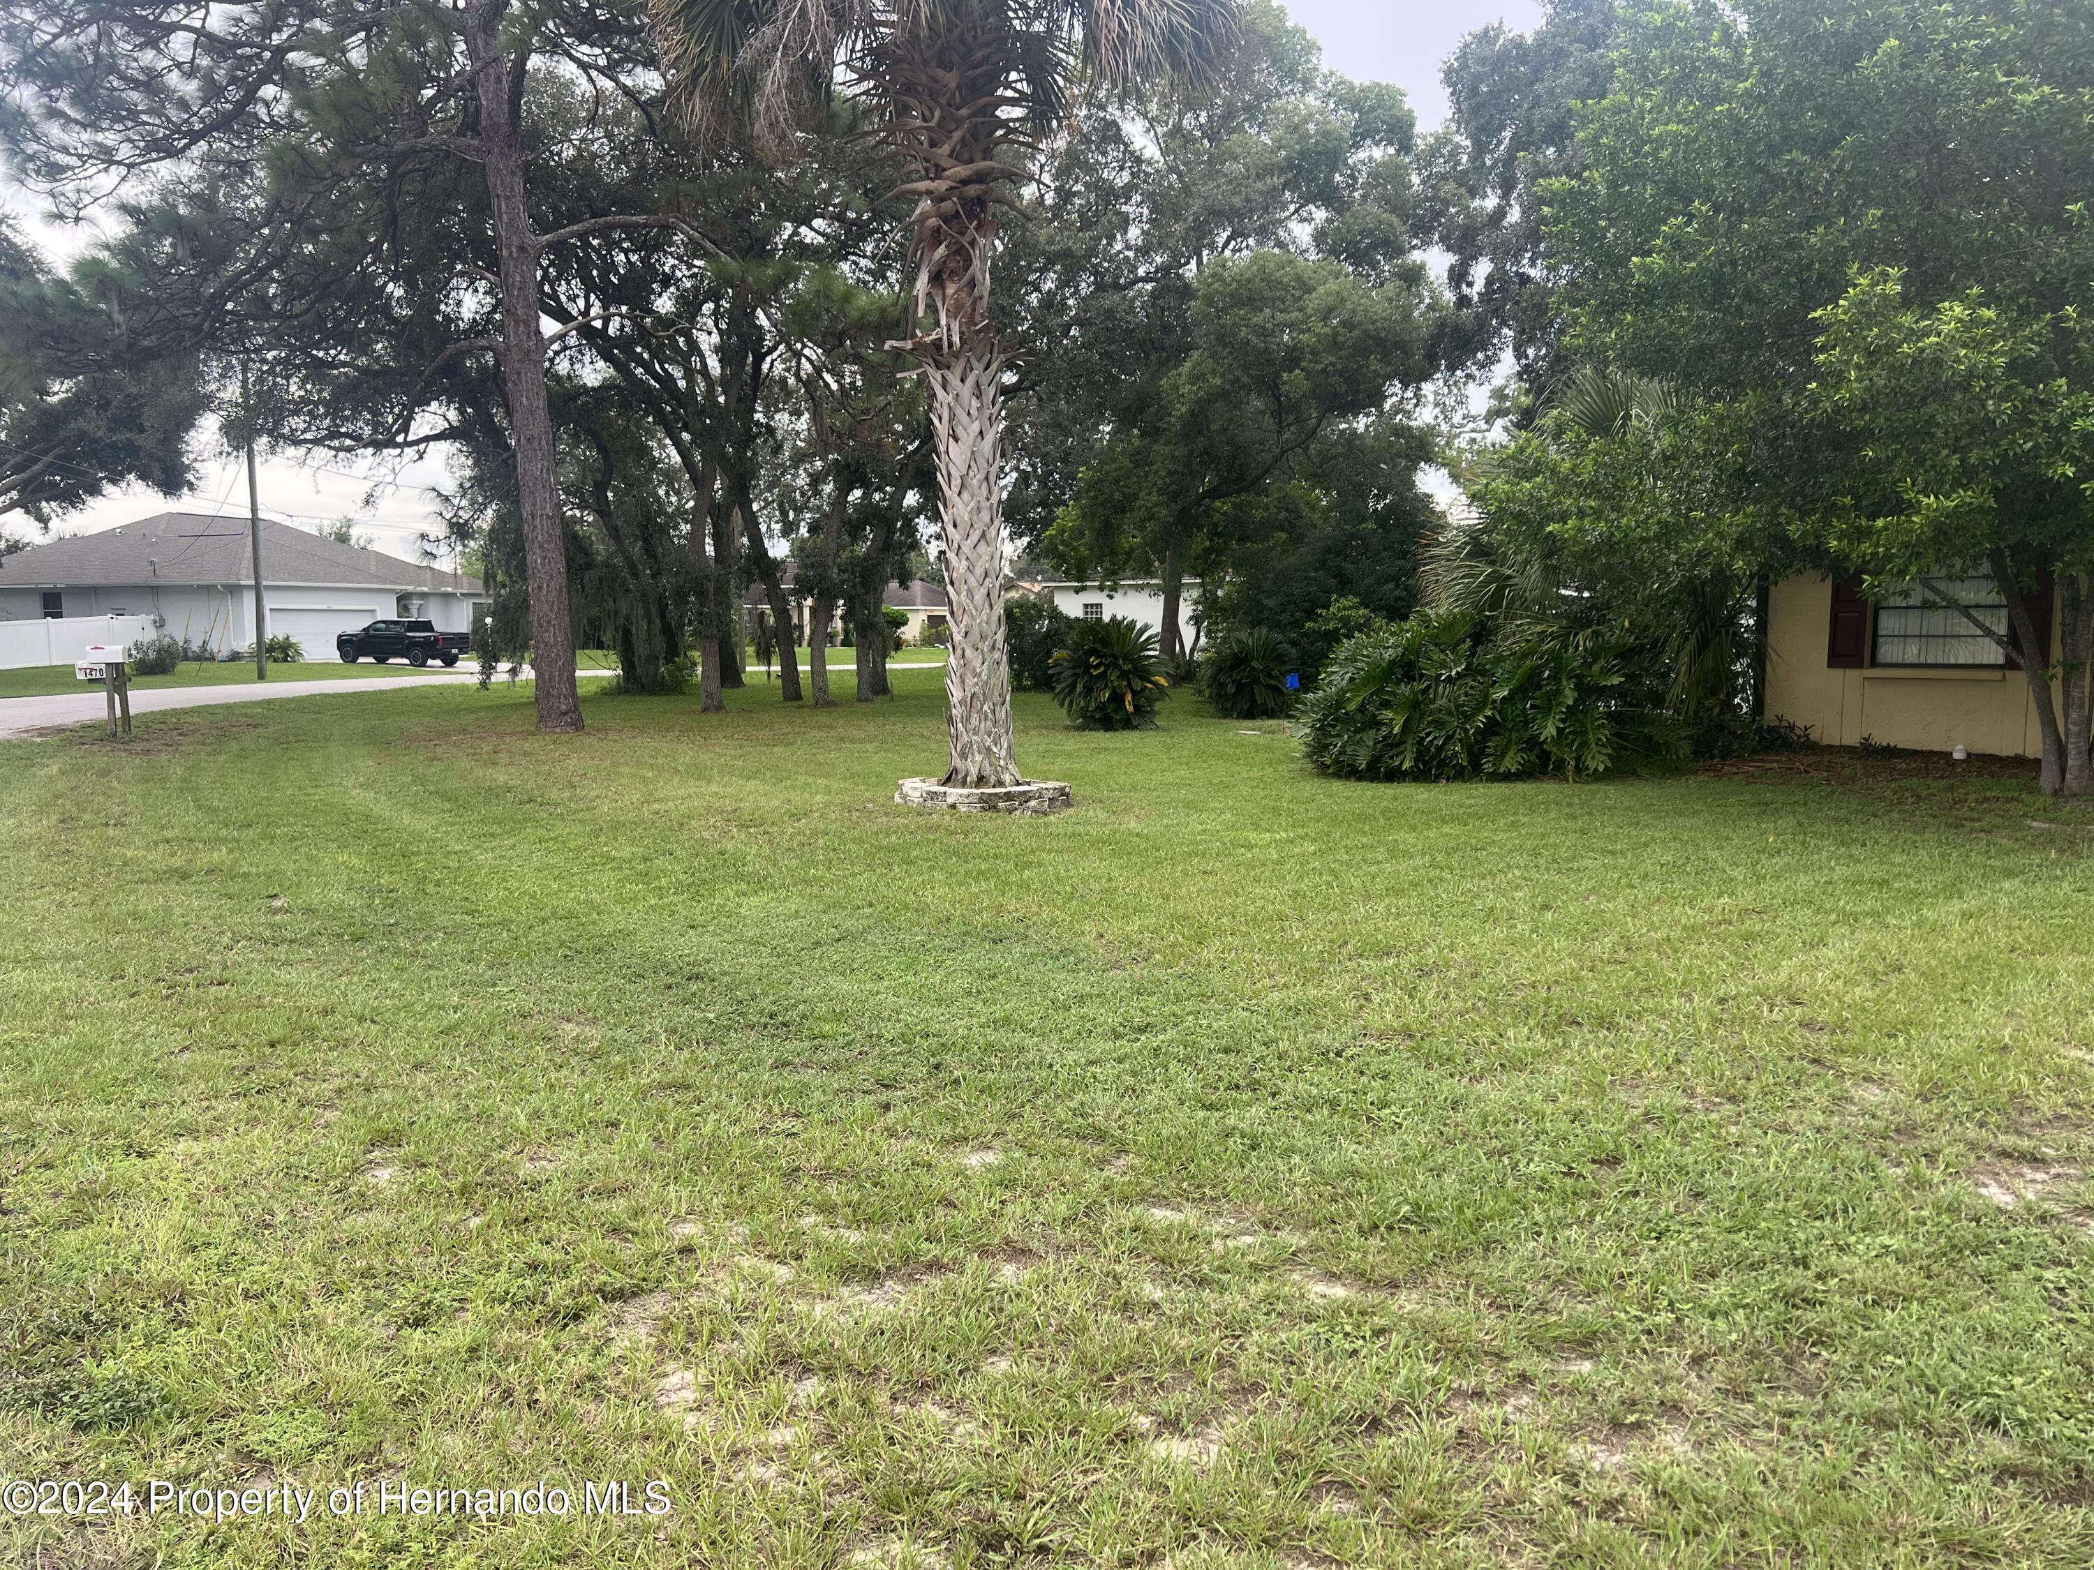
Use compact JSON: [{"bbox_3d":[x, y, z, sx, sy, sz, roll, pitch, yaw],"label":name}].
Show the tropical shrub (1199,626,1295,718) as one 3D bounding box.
[{"bbox_3d":[3.489,-1.973,27.304,1.647,1.585,1.650,1,6,7],"label":"tropical shrub"}]

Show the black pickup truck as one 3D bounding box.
[{"bbox_3d":[-26.300,-5.800,64.000,5.500,1.900,1.970,2,6,21],"label":"black pickup truck"}]

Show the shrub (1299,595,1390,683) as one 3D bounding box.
[{"bbox_3d":[3.890,-1.490,20.452,1.170,1.964,1.200,1,6,11],"label":"shrub"}]

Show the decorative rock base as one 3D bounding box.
[{"bbox_3d":[-0.542,0.067,13.607,1.500,0.205,1.500,0,6,-2],"label":"decorative rock base"}]

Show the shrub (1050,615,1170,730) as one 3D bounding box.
[{"bbox_3d":[0.973,-1.740,24.218,1.864,1.725,1.850,0,6,2],"label":"shrub"}]

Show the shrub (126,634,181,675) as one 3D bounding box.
[{"bbox_3d":[-30.649,-4.489,53.899,1.700,1.389,1.600,-3,6,-29],"label":"shrub"}]

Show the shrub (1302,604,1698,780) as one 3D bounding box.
[{"bbox_3d":[4.656,-1.017,16.860,4.000,1.726,2.500,0,6,0],"label":"shrub"}]

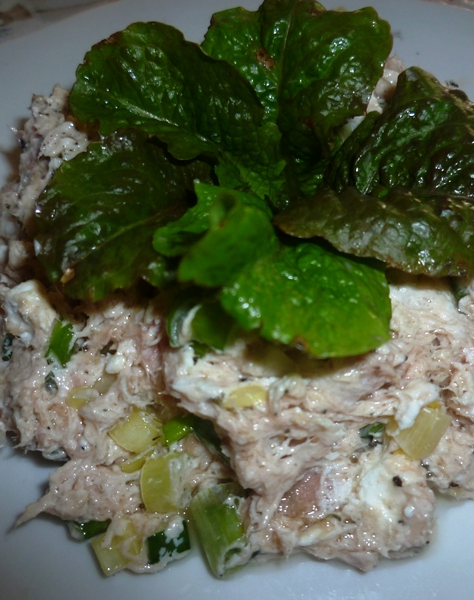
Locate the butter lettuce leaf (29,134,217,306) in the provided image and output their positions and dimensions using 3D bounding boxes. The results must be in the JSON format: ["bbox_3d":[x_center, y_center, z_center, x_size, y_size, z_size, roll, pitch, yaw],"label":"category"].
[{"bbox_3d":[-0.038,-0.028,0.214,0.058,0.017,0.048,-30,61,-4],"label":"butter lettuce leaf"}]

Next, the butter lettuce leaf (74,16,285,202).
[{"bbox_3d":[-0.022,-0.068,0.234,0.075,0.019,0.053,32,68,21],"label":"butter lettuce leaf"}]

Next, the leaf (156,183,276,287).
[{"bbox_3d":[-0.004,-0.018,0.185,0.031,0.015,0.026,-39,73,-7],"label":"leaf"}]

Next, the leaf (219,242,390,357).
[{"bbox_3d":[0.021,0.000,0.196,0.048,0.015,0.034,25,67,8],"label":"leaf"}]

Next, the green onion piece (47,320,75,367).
[{"bbox_3d":[-0.043,0.011,0.160,0.006,0.005,0.012,14,75,-2],"label":"green onion piece"}]

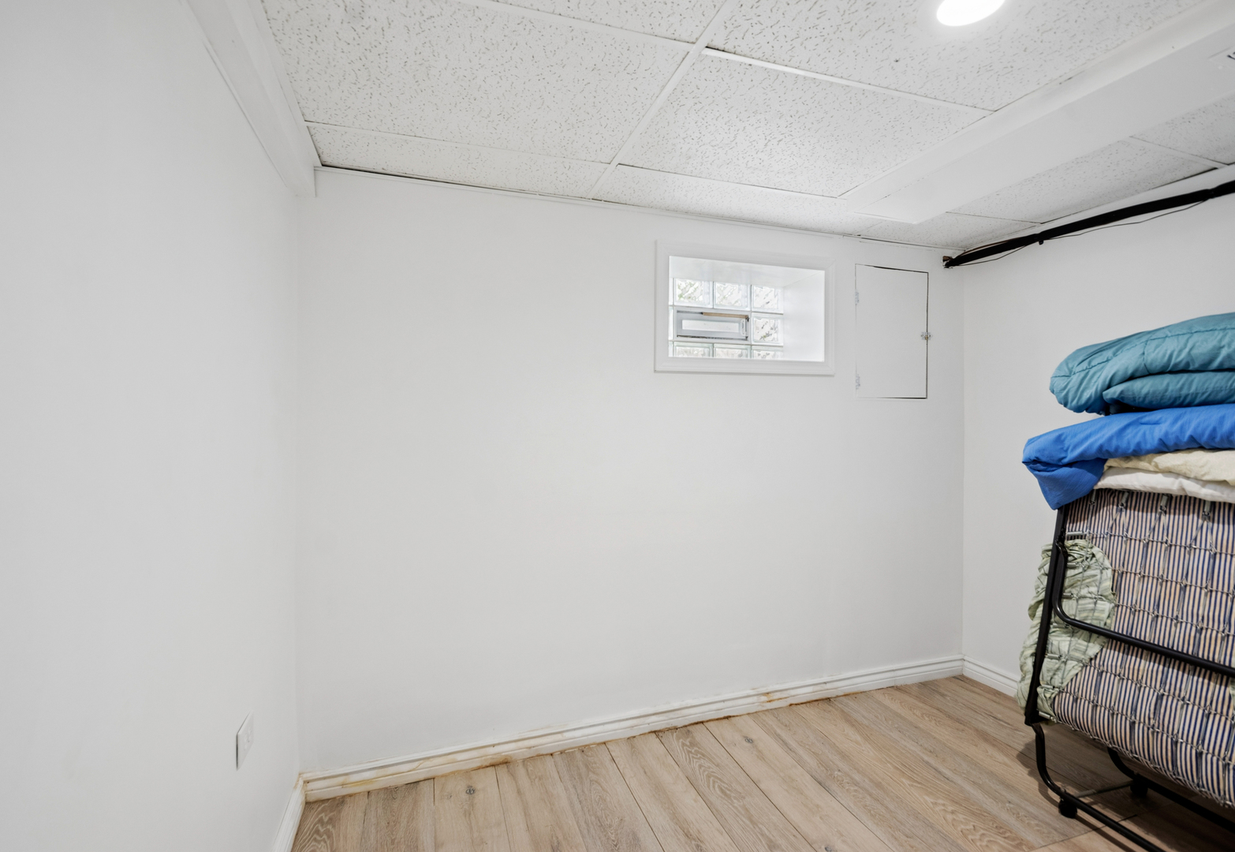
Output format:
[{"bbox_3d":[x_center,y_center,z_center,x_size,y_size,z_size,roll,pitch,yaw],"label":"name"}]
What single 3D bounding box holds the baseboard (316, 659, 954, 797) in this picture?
[{"bbox_3d":[0.341,1.219,2.258,2.979,0.096,0.018,0,1,-18],"label":"baseboard"}]

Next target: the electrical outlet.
[{"bbox_3d":[-0.924,0.778,1.325,0.009,0.088,0.113,0,1,-18],"label":"electrical outlet"}]

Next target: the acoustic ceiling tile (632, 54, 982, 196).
[{"bbox_3d":[0.517,-0.886,1.650,0.892,0.018,0.595,0,1,-18],"label":"acoustic ceiling tile"}]

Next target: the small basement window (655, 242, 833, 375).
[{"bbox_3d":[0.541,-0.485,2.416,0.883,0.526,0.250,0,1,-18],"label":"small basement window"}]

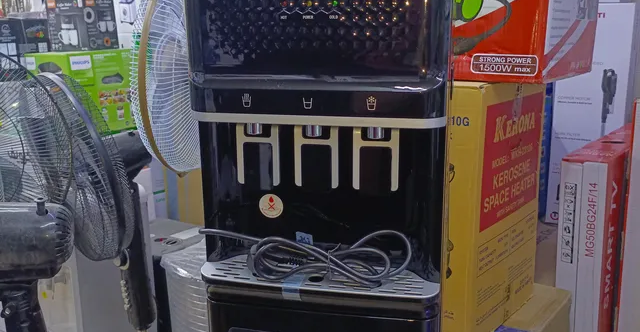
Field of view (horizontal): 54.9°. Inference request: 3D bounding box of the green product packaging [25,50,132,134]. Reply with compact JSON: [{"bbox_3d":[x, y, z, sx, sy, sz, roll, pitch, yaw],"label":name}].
[{"bbox_3d":[-0.872,-0.277,2.309,0.235,0.290,0.322,6,14,29],"label":"green product packaging"}]

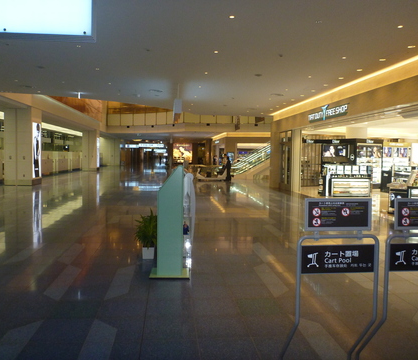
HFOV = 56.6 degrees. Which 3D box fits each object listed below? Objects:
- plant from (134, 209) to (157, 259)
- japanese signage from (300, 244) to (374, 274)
[{"bbox_3d":[-0.946,0.845,6.137,0.450,0.786,0.450,1,4,-6],"label":"plant"},{"bbox_3d":[0.830,0.509,2.500,0.497,0.184,0.020,0,4,-8],"label":"japanese signage"}]

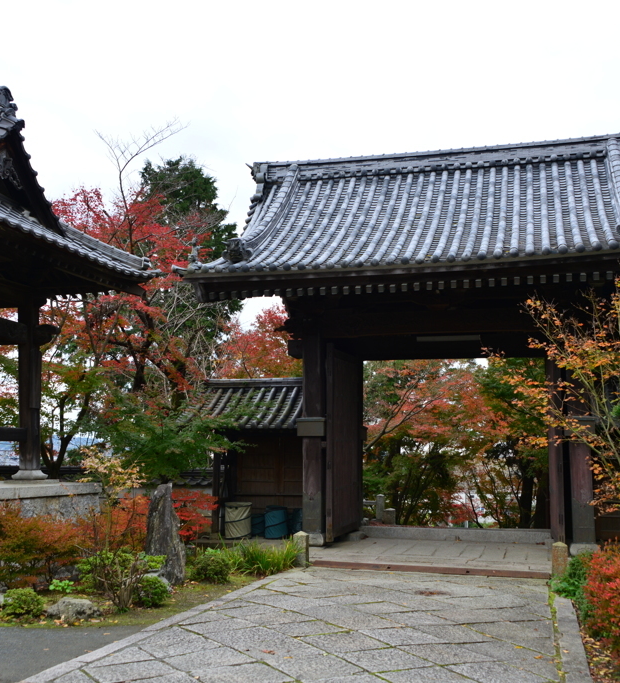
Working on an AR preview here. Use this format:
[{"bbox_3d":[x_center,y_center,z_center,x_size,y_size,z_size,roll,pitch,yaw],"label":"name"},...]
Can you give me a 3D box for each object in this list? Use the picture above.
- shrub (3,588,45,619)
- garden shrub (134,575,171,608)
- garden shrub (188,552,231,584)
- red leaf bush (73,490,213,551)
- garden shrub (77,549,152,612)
[{"bbox_3d":[-2.838,2.605,7.896,0.389,0.282,0.370,3,-8,-19],"label":"shrub"},{"bbox_3d":[-1.706,2.707,8.632,0.381,0.339,0.362,2,-8,-11],"label":"garden shrub"},{"bbox_3d":[-1.311,2.960,10.397,0.542,0.384,0.515,2,-8,-7],"label":"garden shrub"},{"bbox_3d":[-2.381,2.749,11.620,1.950,1.050,1.300,0,-8,0],"label":"red leaf bush"},{"bbox_3d":[-2.043,2.506,8.344,0.766,0.638,0.690,2,-8,-13],"label":"garden shrub"}]

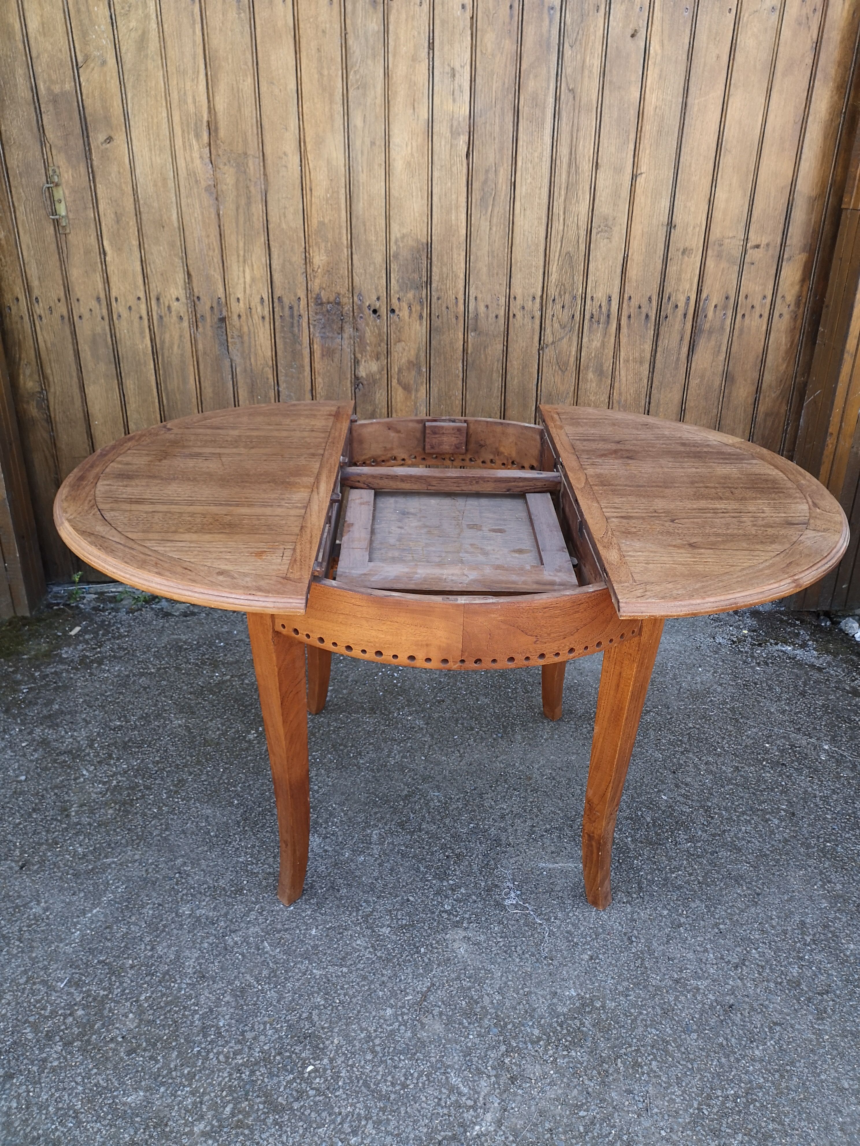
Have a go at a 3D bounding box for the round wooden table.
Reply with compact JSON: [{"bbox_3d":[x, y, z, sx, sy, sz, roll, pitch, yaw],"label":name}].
[{"bbox_3d":[0.032,0.160,1.785,1.367,0.760,0.946,1,27,-1],"label":"round wooden table"}]

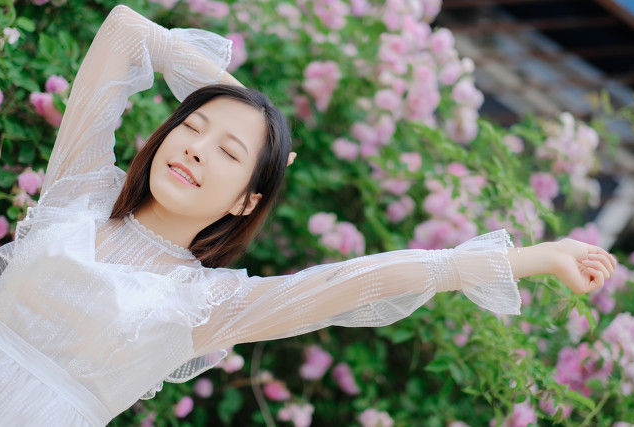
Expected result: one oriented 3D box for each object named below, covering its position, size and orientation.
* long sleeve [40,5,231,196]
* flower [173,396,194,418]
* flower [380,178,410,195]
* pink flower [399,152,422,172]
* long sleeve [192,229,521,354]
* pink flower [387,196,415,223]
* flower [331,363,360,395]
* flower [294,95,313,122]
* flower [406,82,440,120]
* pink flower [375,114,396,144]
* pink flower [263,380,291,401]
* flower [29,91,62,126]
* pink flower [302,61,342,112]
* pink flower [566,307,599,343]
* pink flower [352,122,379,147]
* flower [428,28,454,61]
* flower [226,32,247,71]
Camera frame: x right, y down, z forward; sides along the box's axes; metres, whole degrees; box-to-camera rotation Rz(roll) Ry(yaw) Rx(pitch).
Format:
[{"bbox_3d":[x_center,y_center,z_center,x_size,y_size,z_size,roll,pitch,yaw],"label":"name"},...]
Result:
[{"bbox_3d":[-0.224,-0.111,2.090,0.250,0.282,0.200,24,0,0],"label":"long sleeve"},{"bbox_3d":[-0.217,0.316,2.429,0.029,0.037,0.029,32,0,-7],"label":"flower"},{"bbox_3d":[0.145,-0.050,2.761,0.048,0.033,0.037,32,0,-7],"label":"flower"},{"bbox_3d":[0.188,-0.102,3.000,0.044,0.042,0.037,31,-3,2],"label":"pink flower"},{"bbox_3d":[0.047,0.111,2.050,0.465,0.115,0.130,-8,-1,9],"label":"long sleeve"},{"bbox_3d":[0.158,-0.007,2.800,0.041,0.054,0.041,33,-1,3],"label":"pink flower"},{"bbox_3d":[0.050,0.289,2.620,0.058,0.032,0.033,60,3,0],"label":"flower"},{"bbox_3d":[-0.025,-0.193,2.720,0.035,0.045,0.035,-9,0,1],"label":"flower"},{"bbox_3d":[0.199,-0.211,2.817,0.060,0.067,0.056,32,0,-7],"label":"flower"},{"bbox_3d":[0.140,-0.172,3.050,0.047,0.059,0.045,31,-3,1],"label":"pink flower"},{"bbox_3d":[-0.066,0.297,2.510,0.047,0.030,0.033,32,0,-7],"label":"pink flower"},{"bbox_3d":[-0.435,-0.167,2.400,0.061,0.040,0.040,56,9,0],"label":"flower"},{"bbox_3d":[0.008,-0.236,2.780,0.071,0.093,0.067,12,0,7],"label":"pink flower"},{"bbox_3d":[0.507,0.212,2.850,0.063,0.069,0.059,30,-4,11],"label":"pink flower"},{"bbox_3d":[0.092,-0.150,2.830,0.055,0.040,0.042,33,-1,10],"label":"pink flower"},{"bbox_3d":[0.238,-0.326,2.880,0.052,0.056,0.050,33,-1,10],"label":"flower"},{"bbox_3d":[-0.165,-0.318,2.950,0.065,0.079,0.061,31,-3,-6],"label":"flower"}]

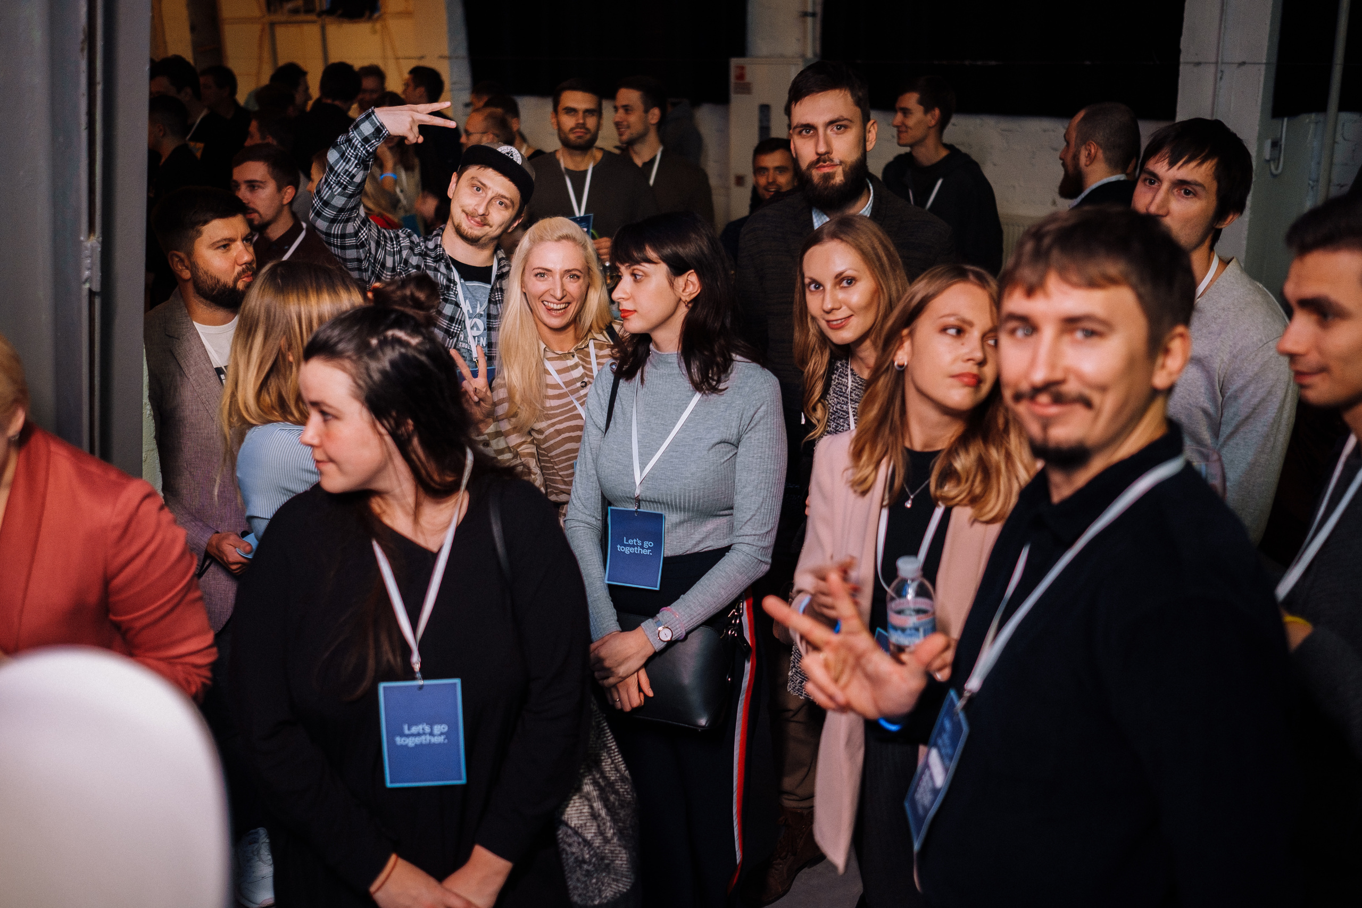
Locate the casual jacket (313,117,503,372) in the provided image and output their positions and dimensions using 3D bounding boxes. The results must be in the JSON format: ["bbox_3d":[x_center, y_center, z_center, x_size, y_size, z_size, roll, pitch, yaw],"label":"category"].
[{"bbox_3d":[-0.566,-0.281,3.069,0.520,0.990,0.380,-3,17,-8],"label":"casual jacket"}]

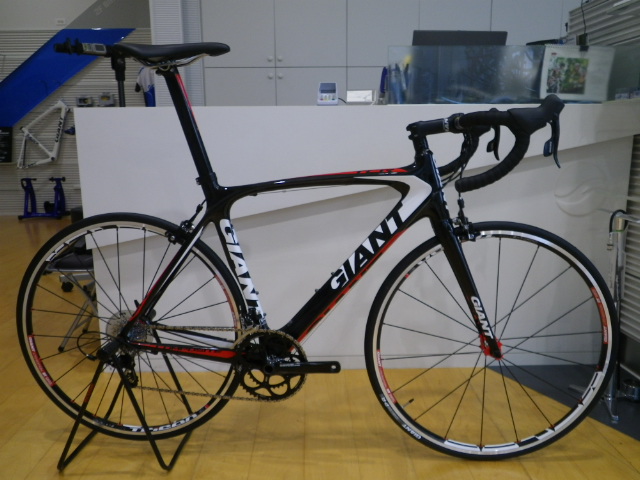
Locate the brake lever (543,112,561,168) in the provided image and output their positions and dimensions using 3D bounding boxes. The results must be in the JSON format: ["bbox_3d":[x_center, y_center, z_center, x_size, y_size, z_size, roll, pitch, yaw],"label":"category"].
[{"bbox_3d":[0.469,-0.201,1.048,0.034,0.118,0.028,0,11,4],"label":"brake lever"}]

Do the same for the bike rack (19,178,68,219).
[{"bbox_3d":[-3.288,-0.508,6.197,0.500,0.460,0.440,-2,11,-9],"label":"bike rack"}]

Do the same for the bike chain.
[{"bbox_3d":[-0.290,0.337,1.403,0.520,0.212,0.030,0,11,5],"label":"bike chain"}]

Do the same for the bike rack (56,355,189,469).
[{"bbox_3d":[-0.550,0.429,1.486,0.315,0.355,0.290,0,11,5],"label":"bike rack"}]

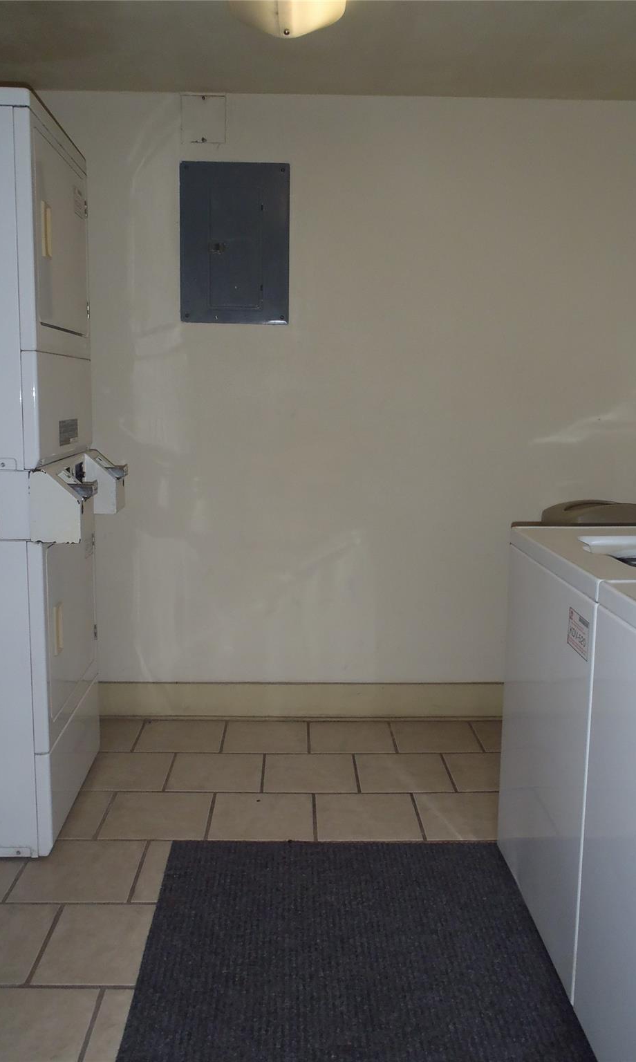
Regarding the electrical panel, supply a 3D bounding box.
[{"bbox_3d":[-0.300,-1.041,3.105,0.392,0.563,0.030,1,8,-2],"label":"electrical panel"}]

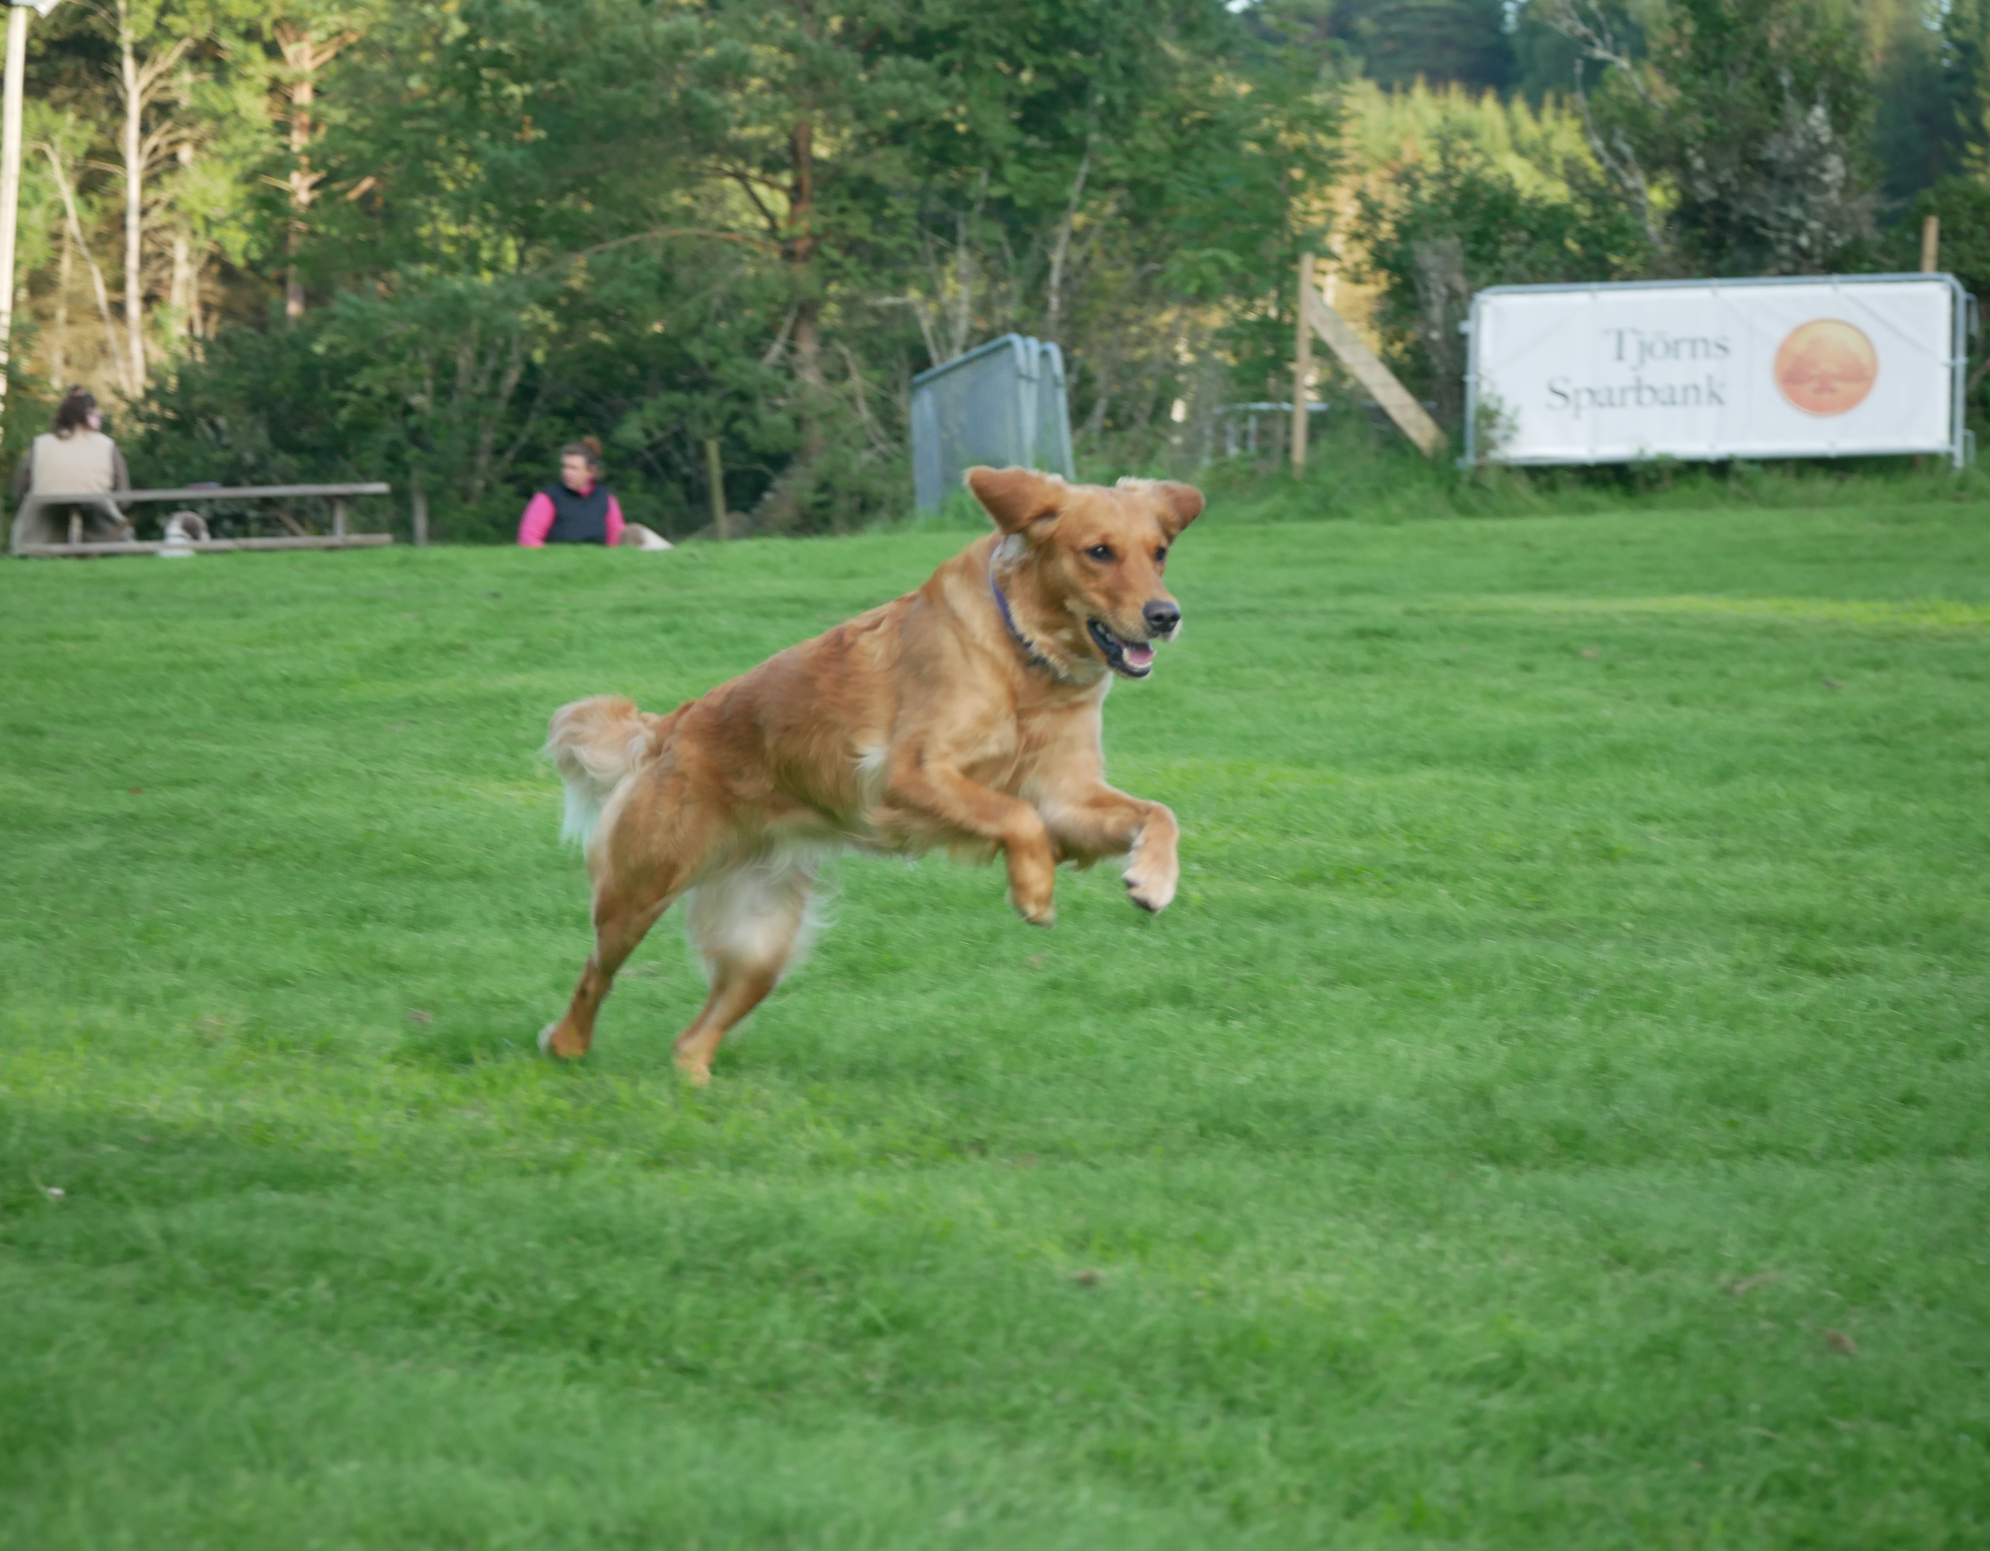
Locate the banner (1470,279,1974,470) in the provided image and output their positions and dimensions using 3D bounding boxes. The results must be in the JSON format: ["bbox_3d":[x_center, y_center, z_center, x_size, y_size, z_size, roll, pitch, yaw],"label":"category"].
[{"bbox_3d":[3.615,-2.022,36.500,2.500,0.970,0.060,1,3,6],"label":"banner"}]

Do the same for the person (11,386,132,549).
[{"bbox_3d":[-4.968,-1.459,39.200,0.600,1.280,0.750,1,3,7],"label":"person"}]

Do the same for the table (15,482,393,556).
[{"bbox_3d":[-4.174,-1.189,38.600,1.950,0.740,1.400,1,3,9],"label":"table"}]

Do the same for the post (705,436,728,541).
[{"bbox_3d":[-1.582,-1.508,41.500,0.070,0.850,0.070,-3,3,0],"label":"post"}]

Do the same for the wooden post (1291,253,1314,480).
[{"bbox_3d":[1.562,-2.066,37.000,0.065,1.200,0.065,3,3,3],"label":"wooden post"}]

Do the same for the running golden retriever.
[{"bbox_3d":[-0.167,-0.004,9.800,0.930,0.830,0.380,2,3,35],"label":"running golden retriever"}]

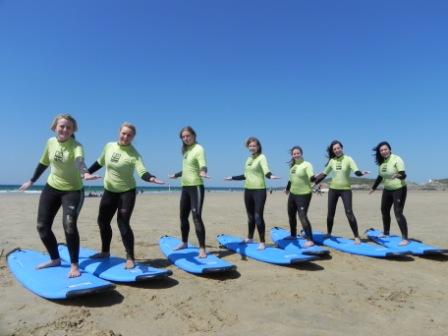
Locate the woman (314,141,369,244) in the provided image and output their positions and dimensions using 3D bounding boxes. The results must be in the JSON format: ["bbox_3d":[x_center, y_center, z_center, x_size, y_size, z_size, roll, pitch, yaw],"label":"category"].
[{"bbox_3d":[1.909,0.349,5.527,0.880,1.640,0.700,-1,-4,22],"label":"woman"}]

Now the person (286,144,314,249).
[{"bbox_3d":[1.197,0.424,5.365,0.460,1.540,0.640,3,-4,-40],"label":"person"}]

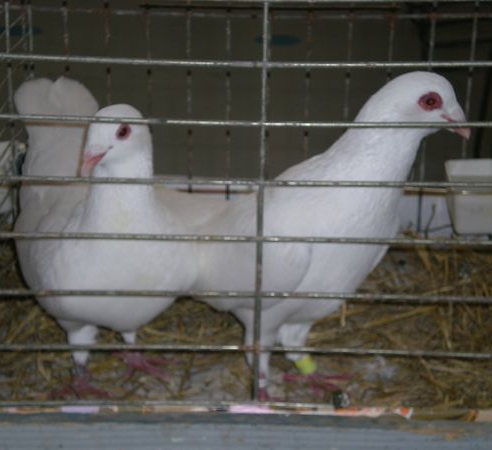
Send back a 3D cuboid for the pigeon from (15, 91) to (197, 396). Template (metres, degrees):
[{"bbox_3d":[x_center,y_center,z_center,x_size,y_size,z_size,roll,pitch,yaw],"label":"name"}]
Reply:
[{"bbox_3d":[-0.123,0.002,1.232,0.125,0.228,0.195,-5,16,-21],"label":"pigeon"}]

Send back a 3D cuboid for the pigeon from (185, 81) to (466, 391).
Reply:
[{"bbox_3d":[0.038,0.005,1.193,0.280,0.248,0.125,6,16,17],"label":"pigeon"}]

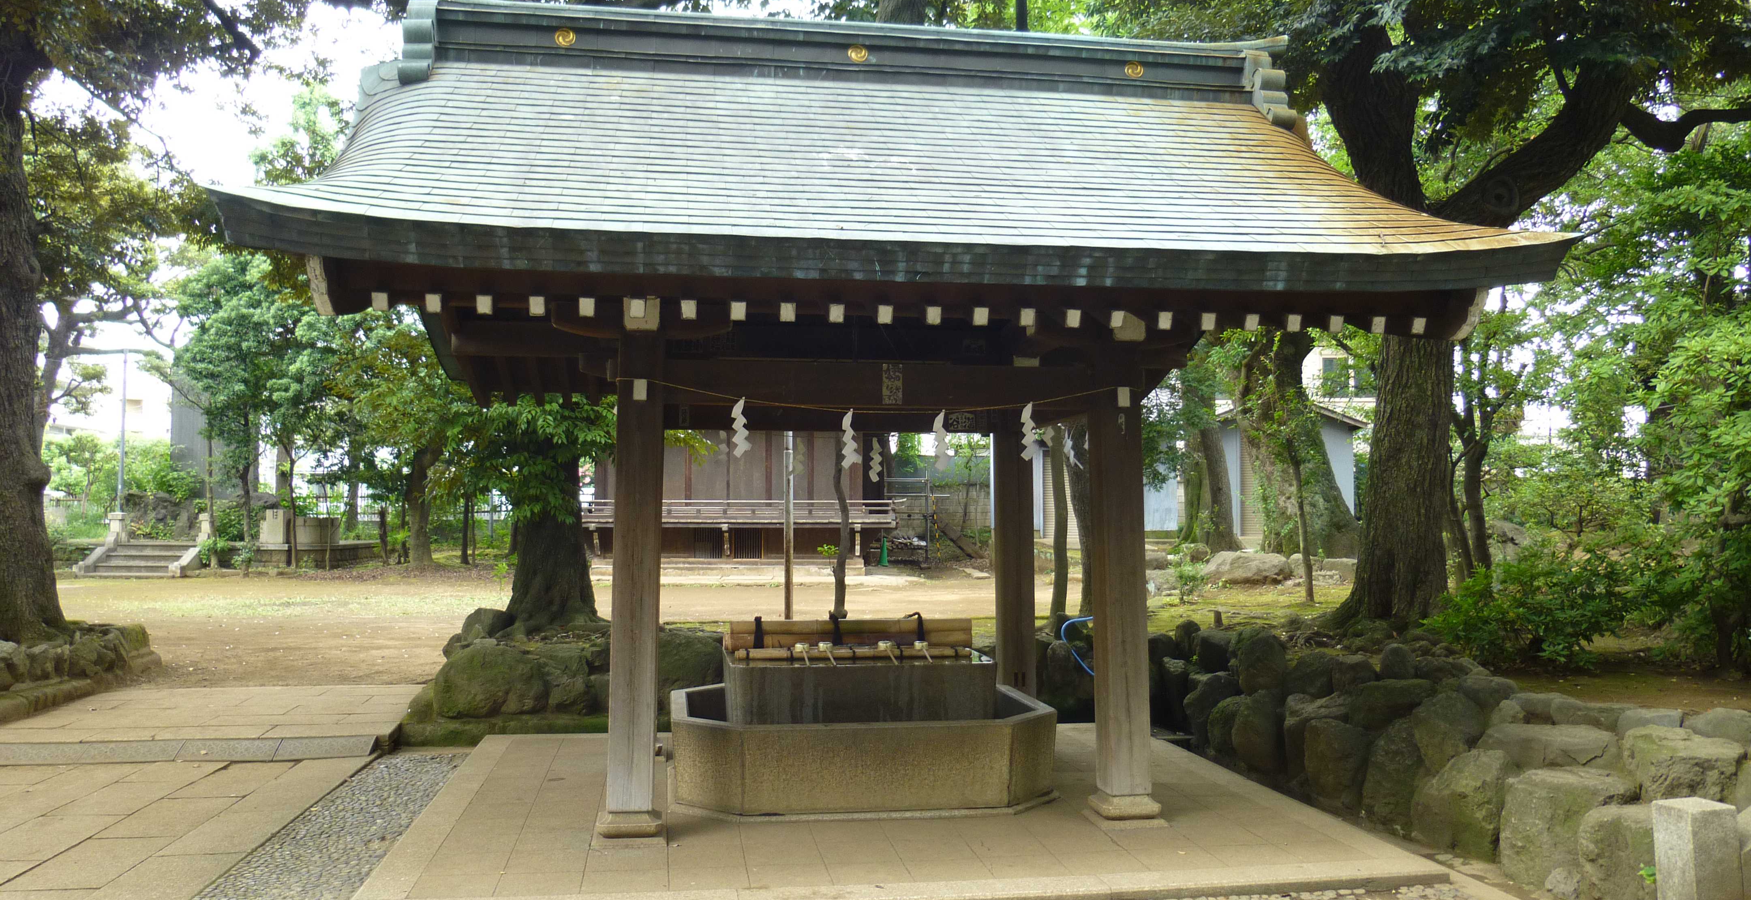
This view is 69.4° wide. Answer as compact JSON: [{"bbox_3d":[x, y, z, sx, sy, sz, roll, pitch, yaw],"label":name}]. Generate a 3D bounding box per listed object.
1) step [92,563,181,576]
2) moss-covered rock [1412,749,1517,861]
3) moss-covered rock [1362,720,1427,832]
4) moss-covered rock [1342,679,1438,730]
[{"bbox_3d":[-14.658,2.366,25.000,1.600,0.220,0.400,0,-3,0],"label":"step"},{"bbox_3d":[2.940,1.661,6.075,0.400,0.480,0.480,1,-3,-9],"label":"moss-covered rock"},{"bbox_3d":[2.831,1.659,6.625,0.380,0.540,0.460,1,-3,-9],"label":"moss-covered rock"},{"bbox_3d":[2.942,1.388,7.155,0.370,0.270,0.500,1,-3,-9],"label":"moss-covered rock"}]

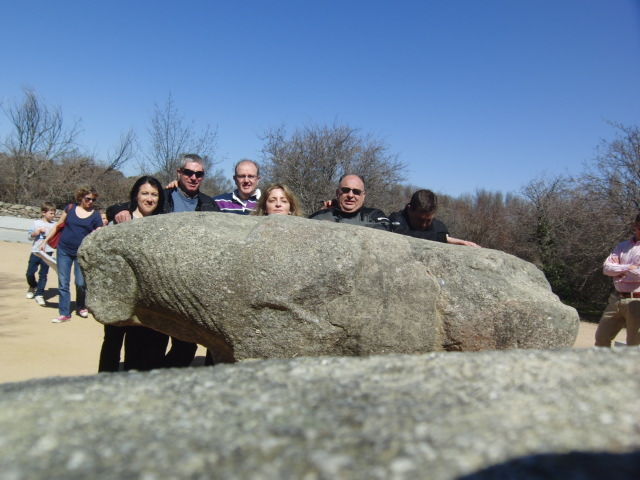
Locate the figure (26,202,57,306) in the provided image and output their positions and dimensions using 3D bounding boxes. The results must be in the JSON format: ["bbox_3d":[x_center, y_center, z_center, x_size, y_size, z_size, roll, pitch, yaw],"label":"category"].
[{"bbox_3d":[-3.692,0.187,7.323,0.400,1.367,0.400,3,2,-41],"label":"figure"}]

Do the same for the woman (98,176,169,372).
[{"bbox_3d":[-1.179,0.398,3.476,0.470,1.593,0.360,4,2,-9],"label":"woman"}]

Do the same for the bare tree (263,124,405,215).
[{"bbox_3d":[0.199,-1.048,14.565,3.800,3.957,3.600,4,2,0],"label":"bare tree"}]

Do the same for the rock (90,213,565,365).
[{"bbox_3d":[0.014,0.609,3.023,2.650,1.350,0.780,4,2,0],"label":"rock"}]

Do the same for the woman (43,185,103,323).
[{"bbox_3d":[-2.938,0.169,6.526,0.660,1.574,0.450,4,2,-17],"label":"woman"}]

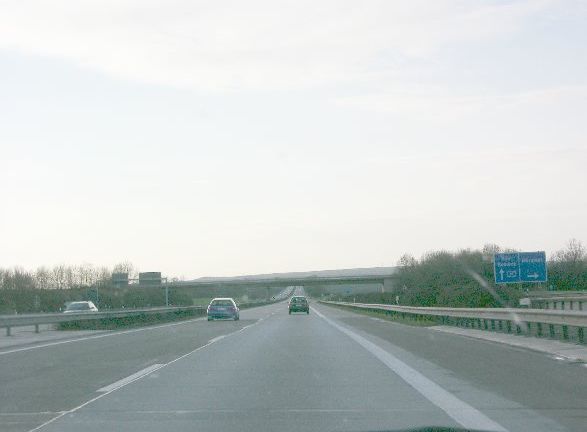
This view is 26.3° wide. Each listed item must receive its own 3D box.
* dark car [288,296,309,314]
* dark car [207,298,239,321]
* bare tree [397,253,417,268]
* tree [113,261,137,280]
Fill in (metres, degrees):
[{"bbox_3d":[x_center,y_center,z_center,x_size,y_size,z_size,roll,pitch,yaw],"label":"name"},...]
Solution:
[{"bbox_3d":[0.508,7.600,106.300,1.670,1.440,4.000,0,-4,0],"label":"dark car"},{"bbox_3d":[-4.042,5.495,73.500,1.690,1.370,4.200,0,-4,0],"label":"dark car"},{"bbox_3d":[21.166,10.677,235.000,4.600,8.000,4.600,0,-4,0],"label":"bare tree"},{"bbox_3d":[-45.799,17.344,340.000,7.000,11.000,7.000,0,-4,0],"label":"tree"}]

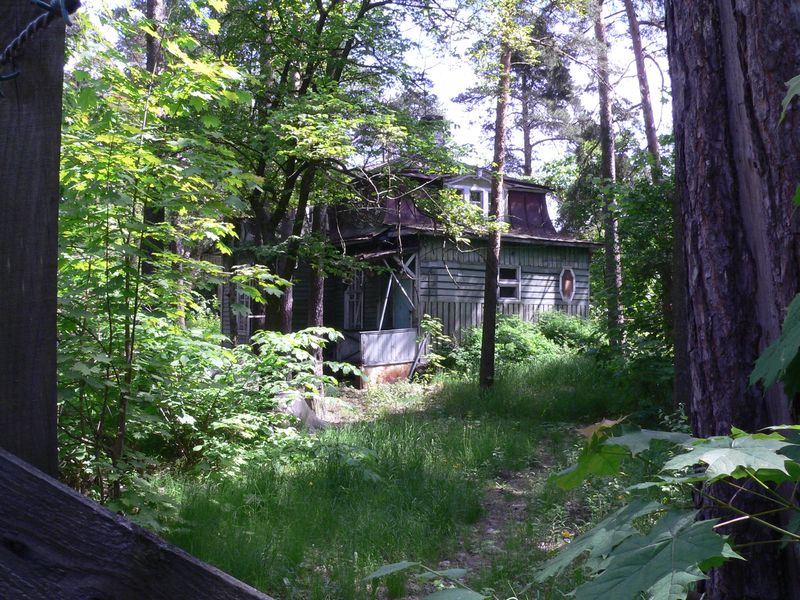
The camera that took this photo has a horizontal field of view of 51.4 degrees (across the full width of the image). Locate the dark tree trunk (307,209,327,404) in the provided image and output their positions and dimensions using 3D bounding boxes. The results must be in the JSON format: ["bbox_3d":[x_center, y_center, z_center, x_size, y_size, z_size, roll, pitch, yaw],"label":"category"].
[{"bbox_3d":[-1.530,0.070,15.600,0.280,3.800,0.280,0,-2,0],"label":"dark tree trunk"}]

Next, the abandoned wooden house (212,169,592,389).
[{"bbox_3d":[-0.210,-0.900,25.300,7.750,6.300,9.600,1,-2,-33],"label":"abandoned wooden house"}]

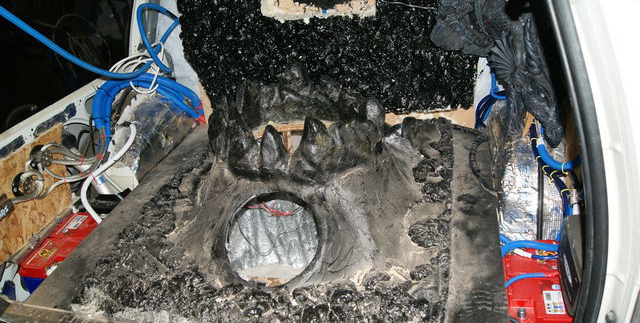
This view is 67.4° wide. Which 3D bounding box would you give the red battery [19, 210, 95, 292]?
[{"bbox_3d":[-0.810,0.335,1.628,0.175,0.190,0.280,0,31,13],"label":"red battery"}]

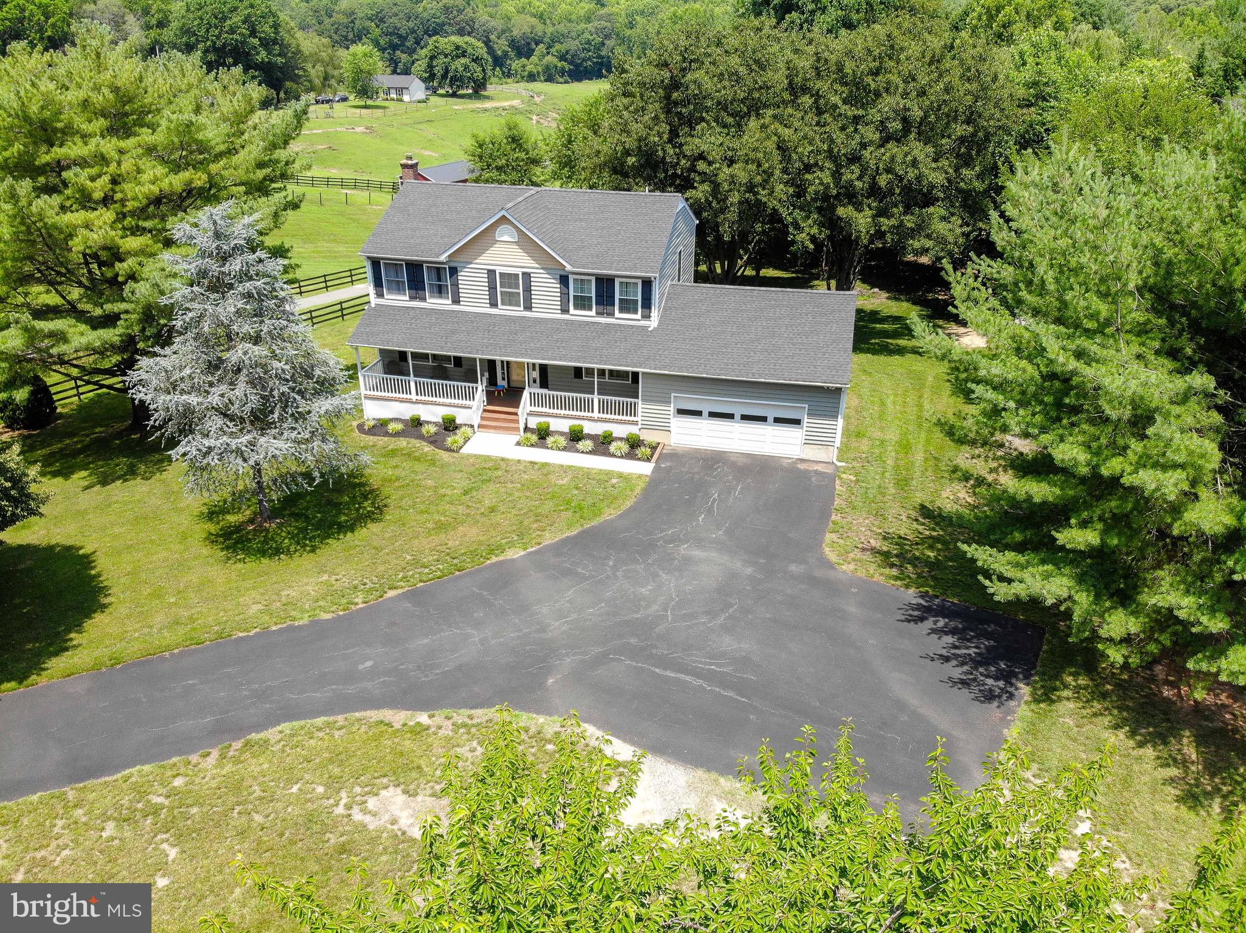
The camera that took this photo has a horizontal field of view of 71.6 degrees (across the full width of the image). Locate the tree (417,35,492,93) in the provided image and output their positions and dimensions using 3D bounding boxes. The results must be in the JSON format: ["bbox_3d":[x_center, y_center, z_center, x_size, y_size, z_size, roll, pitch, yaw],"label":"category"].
[{"bbox_3d":[-37.931,-90.371,194.180,16.389,12.502,15.570,-5,28,-9],"label":"tree"}]

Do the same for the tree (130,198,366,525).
[{"bbox_3d":[-11.360,-2.878,26.630,6.912,10.309,6.566,-12,30,-23],"label":"tree"}]

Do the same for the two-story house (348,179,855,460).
[{"bbox_3d":[-0.187,-7.308,37.139,19.594,8.474,11.515,6,28,11],"label":"two-story house"}]

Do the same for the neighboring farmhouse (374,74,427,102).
[{"bbox_3d":[-49.889,-82.427,188.083,10.400,4.800,8.400,4,28,8],"label":"neighboring farmhouse"}]

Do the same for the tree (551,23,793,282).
[{"bbox_3d":[2.882,-18.002,51.439,14.286,15.024,12.857,3,28,6],"label":"tree"}]

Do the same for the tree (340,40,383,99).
[{"bbox_3d":[-51.446,-77.195,170.328,7.973,11.637,7.973,-7,28,-14],"label":"tree"}]

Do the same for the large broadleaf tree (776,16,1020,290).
[{"bbox_3d":[15.253,-17.205,49.407,13.212,15.372,11.891,7,28,13],"label":"large broadleaf tree"}]

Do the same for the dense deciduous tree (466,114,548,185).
[{"bbox_3d":[-7.968,-19.642,61.259,5.521,9.815,5.245,-3,28,-6],"label":"dense deciduous tree"}]

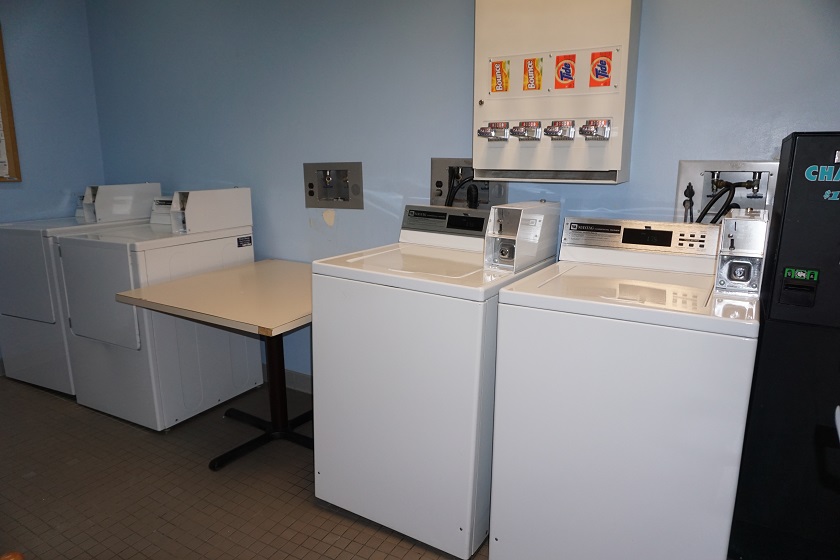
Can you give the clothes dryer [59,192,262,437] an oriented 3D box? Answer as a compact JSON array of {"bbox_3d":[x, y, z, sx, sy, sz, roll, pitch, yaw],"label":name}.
[{"bbox_3d":[-1.376,0.088,3.012,0.685,1.120,0.690,6,14,29],"label":"clothes dryer"}]

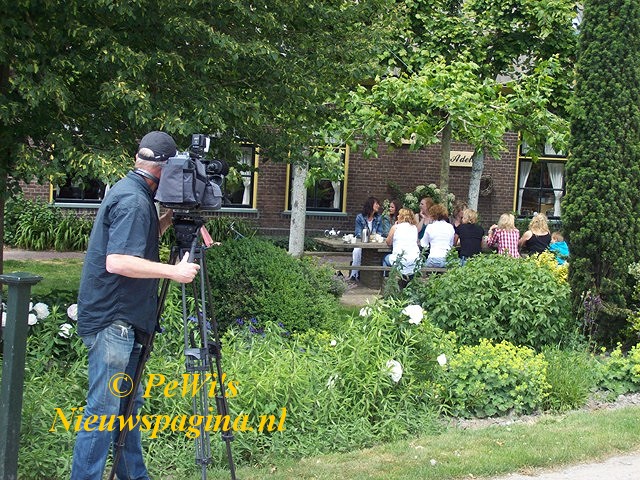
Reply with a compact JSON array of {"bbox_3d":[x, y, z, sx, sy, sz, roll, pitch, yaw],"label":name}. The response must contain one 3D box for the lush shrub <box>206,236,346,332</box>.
[{"bbox_3d":[-0.424,0.442,11.800,1.280,0.980,1.200,3,3,0],"label":"lush shrub"}]

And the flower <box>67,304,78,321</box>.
[{"bbox_3d":[-1.552,0.459,8.200,0.105,0.105,0.100,3,3,0],"label":"flower"}]

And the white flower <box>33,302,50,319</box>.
[{"bbox_3d":[-1.761,0.450,8.200,0.105,0.100,0.100,3,3,0],"label":"white flower"}]

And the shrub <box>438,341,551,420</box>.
[{"bbox_3d":[1.233,0.977,9.200,0.800,0.500,0.720,3,3,0],"label":"shrub"}]

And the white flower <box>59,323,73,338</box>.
[{"bbox_3d":[-1.590,0.570,8.100,0.095,0.095,0.090,3,3,0],"label":"white flower"}]

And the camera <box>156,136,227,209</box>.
[{"bbox_3d":[-0.635,-0.334,6.400,0.210,0.355,0.430,4,3,29],"label":"camera"}]

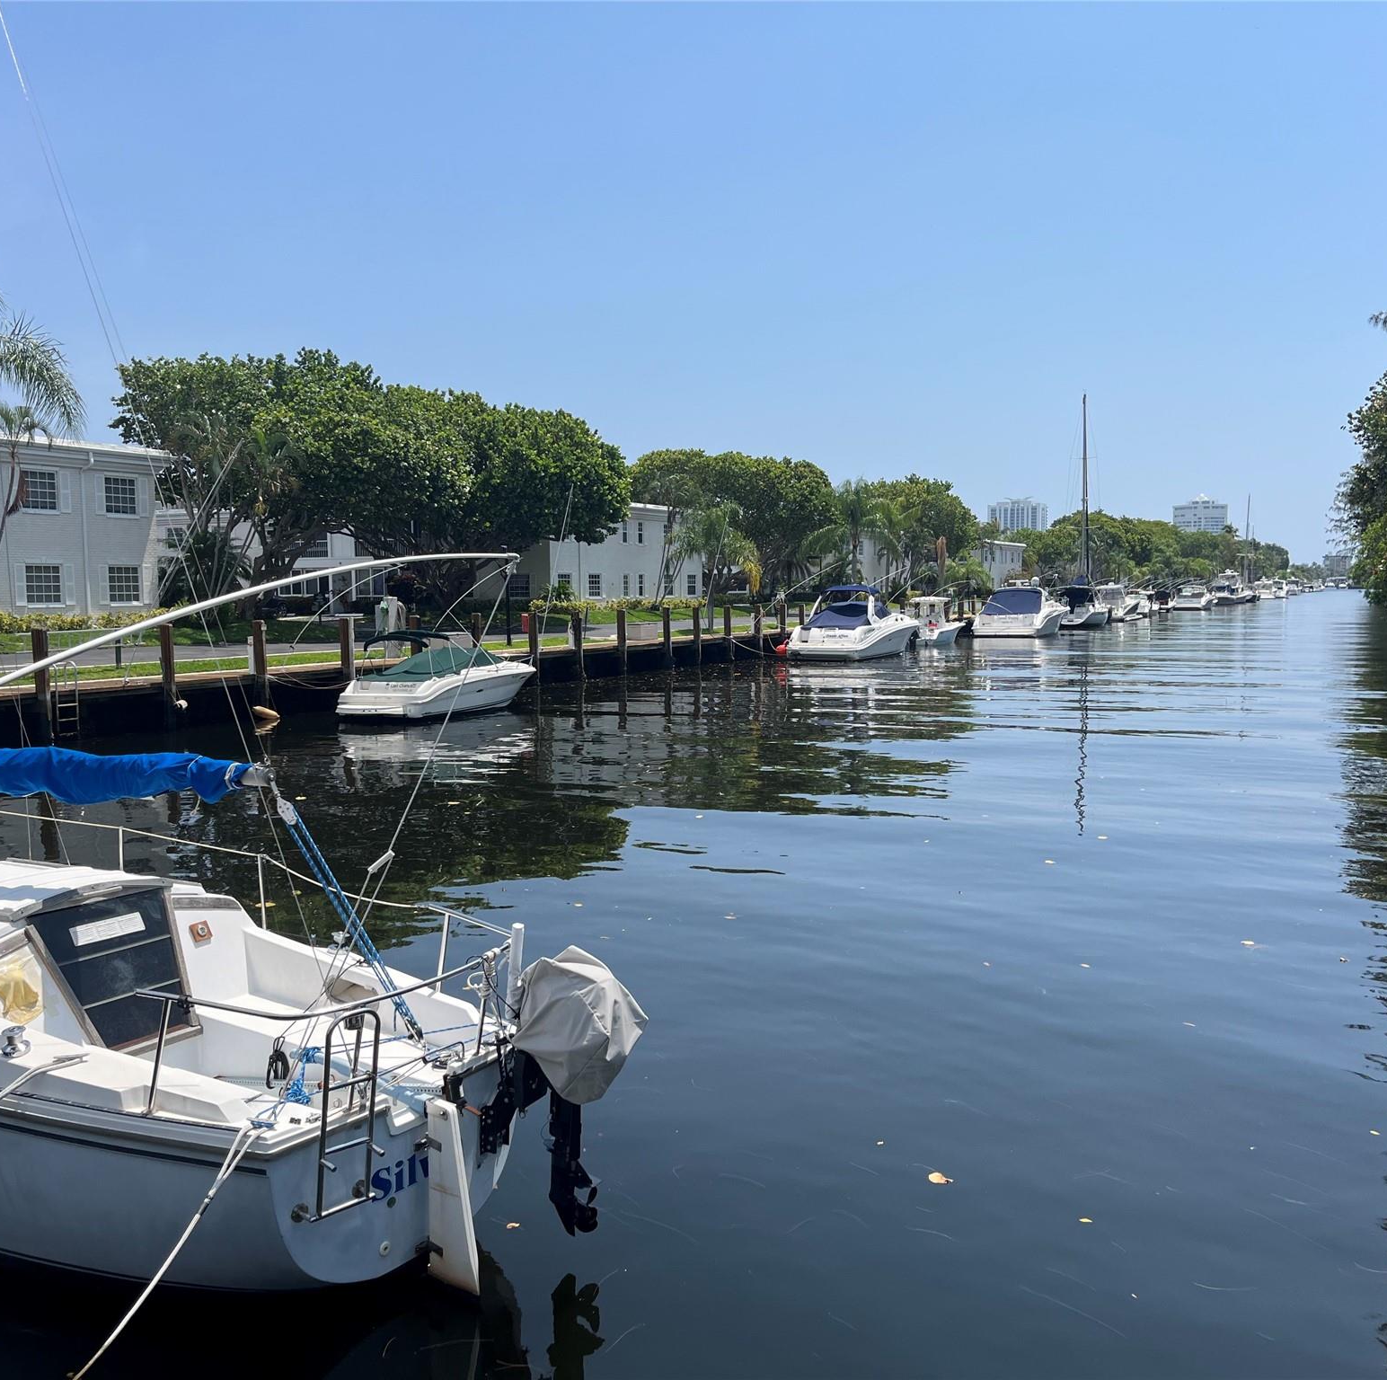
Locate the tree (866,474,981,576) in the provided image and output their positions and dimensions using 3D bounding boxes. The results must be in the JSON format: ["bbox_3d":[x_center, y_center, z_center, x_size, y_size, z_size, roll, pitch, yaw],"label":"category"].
[{"bbox_3d":[18.864,-12.499,113.375,9.600,10.500,9.400,0,4,0],"label":"tree"}]

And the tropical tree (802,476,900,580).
[{"bbox_3d":[8.834,-7.861,76.622,5.300,7.900,5.200,0,4,0],"label":"tropical tree"}]

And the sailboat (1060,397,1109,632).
[{"bbox_3d":[28.801,-13.176,101.327,3.500,17.000,11.500,2,5,29],"label":"sailboat"}]

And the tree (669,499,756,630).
[{"bbox_3d":[0.863,-5.549,61.255,3.950,5.850,3.900,0,4,0],"label":"tree"}]

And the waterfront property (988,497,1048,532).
[{"bbox_3d":[279.510,-127.612,1193.723,48.000,77.000,26.000,1,5,17],"label":"waterfront property"}]

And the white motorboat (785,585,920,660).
[{"bbox_3d":[7.871,-3.234,61.810,3.250,3.250,10.300,2,5,29],"label":"white motorboat"}]

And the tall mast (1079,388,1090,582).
[{"bbox_3d":[28.628,-14.630,100.673,0.220,14.100,0.220,1,5,16],"label":"tall mast"}]

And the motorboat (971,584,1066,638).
[{"bbox_3d":[21.497,-5.312,87.144,3.800,3.500,12.300,2,5,29],"label":"motorboat"}]

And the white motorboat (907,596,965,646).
[{"bbox_3d":[13.197,-3.810,73.513,2.500,2.600,7.700,3,5,30],"label":"white motorboat"}]

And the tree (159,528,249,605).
[{"bbox_3d":[-15.957,-3.726,45.348,3.000,3.300,3.000,0,4,0],"label":"tree"}]

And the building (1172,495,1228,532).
[{"bbox_3d":[419.316,-123.271,1143.910,45.000,76.000,27.000,1,5,16],"label":"building"}]

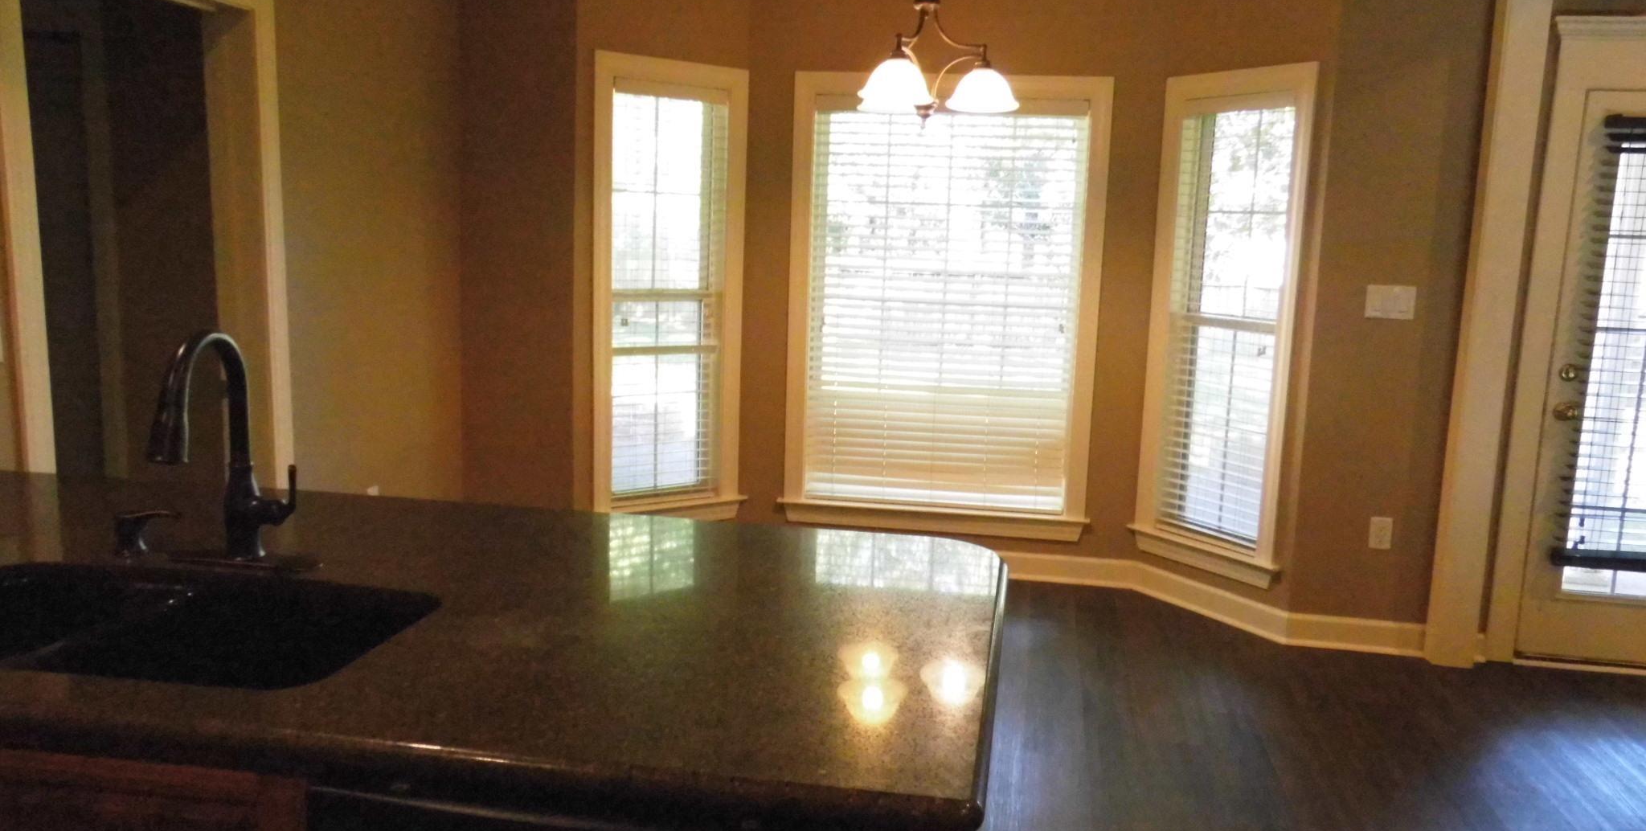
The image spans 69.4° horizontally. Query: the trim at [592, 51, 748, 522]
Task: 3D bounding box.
[{"bbox_3d":[-0.617,-0.477,4.959,0.777,1.933,0.100,-5,11,-39],"label":"trim"}]

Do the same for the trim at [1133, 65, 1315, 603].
[{"bbox_3d":[1.542,-0.351,4.608,0.100,1.919,0.779,-3,10,-30],"label":"trim"}]

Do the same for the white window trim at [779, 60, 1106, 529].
[{"bbox_3d":[0.502,-0.454,5.047,1.355,1.926,0.100,3,9,9],"label":"white window trim"}]

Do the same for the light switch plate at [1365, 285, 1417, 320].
[{"bbox_3d":[2.009,-0.399,4.201,0.164,0.116,0.010,3,9,9],"label":"light switch plate"}]

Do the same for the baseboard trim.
[{"bbox_3d":[1.499,0.739,4.765,1.655,0.119,0.436,6,10,26],"label":"baseboard trim"}]

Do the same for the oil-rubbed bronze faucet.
[{"bbox_3d":[-0.906,0.051,1.738,0.250,0.370,0.255,3,9,9],"label":"oil-rubbed bronze faucet"}]

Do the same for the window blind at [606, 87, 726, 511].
[{"bbox_3d":[-0.645,-0.504,4.983,0.548,1.718,0.060,-5,11,-39],"label":"window blind"}]

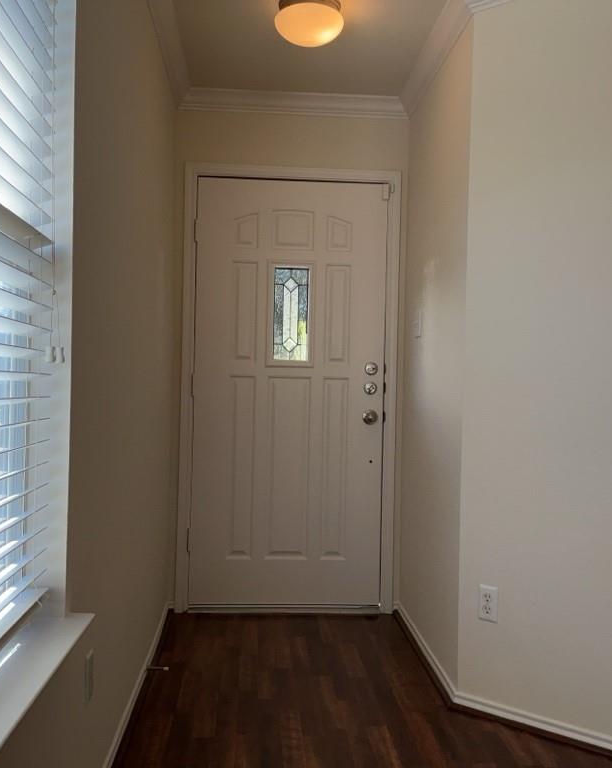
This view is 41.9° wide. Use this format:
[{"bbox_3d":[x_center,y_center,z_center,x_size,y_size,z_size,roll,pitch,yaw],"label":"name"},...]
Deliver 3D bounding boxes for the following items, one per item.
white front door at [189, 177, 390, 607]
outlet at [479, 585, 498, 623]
[{"bbox_3d":[-0.078,0.046,3.843,0.914,2.032,0.050,1,1,-4],"label":"white front door"},{"bbox_3d":[0.614,0.737,2.680,0.071,0.115,0.008,2,1,39],"label":"outlet"}]

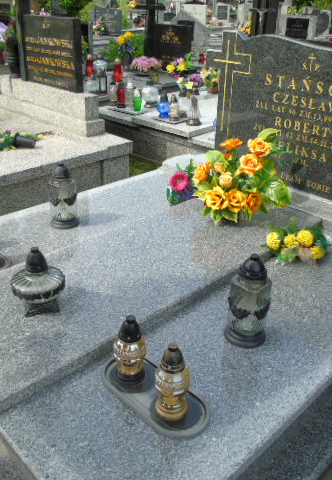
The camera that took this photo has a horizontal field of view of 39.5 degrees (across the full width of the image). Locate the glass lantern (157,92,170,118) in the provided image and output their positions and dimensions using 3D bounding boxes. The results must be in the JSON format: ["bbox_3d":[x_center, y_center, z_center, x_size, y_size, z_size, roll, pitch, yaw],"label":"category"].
[{"bbox_3d":[-0.017,-1.378,4.696,0.130,0.255,0.130,1,28,-1],"label":"glass lantern"}]

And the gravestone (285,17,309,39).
[{"bbox_3d":[3.120,-5.037,11.007,0.120,0.480,0.580,-24,37,-39],"label":"gravestone"}]

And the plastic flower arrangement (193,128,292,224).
[{"bbox_3d":[0.409,-0.346,2.568,0.400,0.430,0.460,-24,36,-38],"label":"plastic flower arrangement"}]

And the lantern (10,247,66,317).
[{"bbox_3d":[-0.513,0.150,1.855,0.220,0.265,0.220,1,28,-1],"label":"lantern"}]

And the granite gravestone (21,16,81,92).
[{"bbox_3d":[-1.034,-1.730,4.275,0.090,0.590,0.830,-24,36,-38],"label":"granite gravestone"}]

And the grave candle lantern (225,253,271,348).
[{"bbox_3d":[0.314,0.222,1.760,0.165,0.359,0.165,26,36,38],"label":"grave candle lantern"}]

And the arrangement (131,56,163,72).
[{"bbox_3d":[-0.289,-2.590,6.861,0.420,0.240,0.460,-24,37,-39],"label":"arrangement"}]

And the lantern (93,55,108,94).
[{"bbox_3d":[-0.781,-1.996,5.511,0.165,0.425,0.165,-24,37,-39],"label":"lantern"}]

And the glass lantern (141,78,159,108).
[{"bbox_3d":[-0.170,-1.588,4.984,0.189,0.294,0.189,1,28,-1],"label":"glass lantern"}]

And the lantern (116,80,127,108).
[{"bbox_3d":[-0.471,-1.551,4.925,0.101,0.269,0.101,26,36,38],"label":"lantern"}]

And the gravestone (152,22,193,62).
[{"bbox_3d":[0.118,-2.971,6.971,0.100,0.480,0.780,-24,36,-38],"label":"gravestone"}]

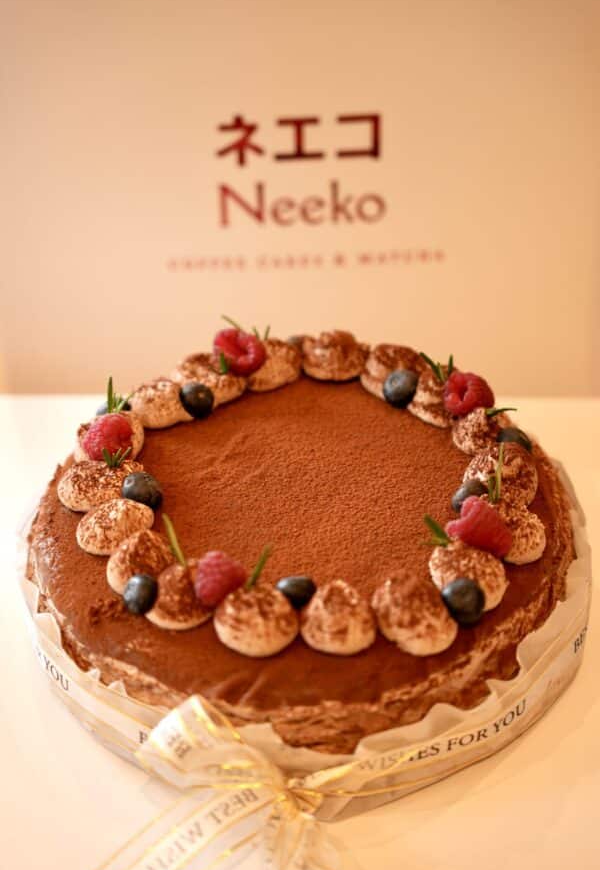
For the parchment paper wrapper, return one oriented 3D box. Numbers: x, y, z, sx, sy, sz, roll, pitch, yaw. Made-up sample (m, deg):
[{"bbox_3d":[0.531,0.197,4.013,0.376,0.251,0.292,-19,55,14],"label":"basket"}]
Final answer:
[{"bbox_3d":[0.002,0.048,0.714,0.230,0.043,0.230,-1,39,0],"label":"parchment paper wrapper"}]

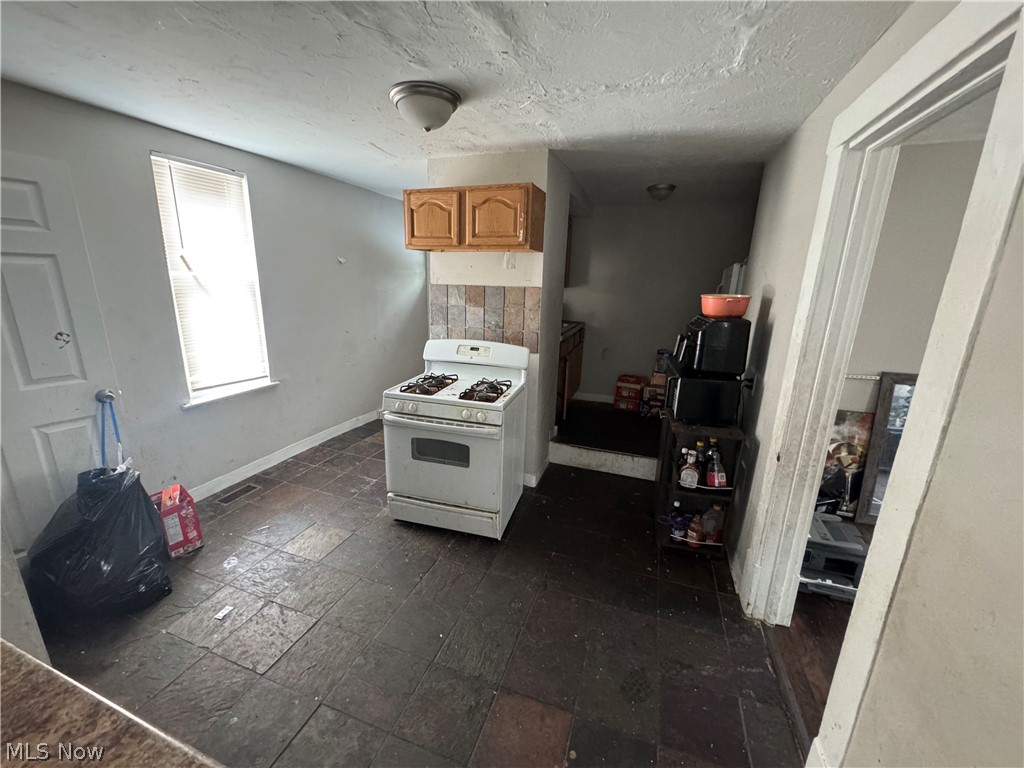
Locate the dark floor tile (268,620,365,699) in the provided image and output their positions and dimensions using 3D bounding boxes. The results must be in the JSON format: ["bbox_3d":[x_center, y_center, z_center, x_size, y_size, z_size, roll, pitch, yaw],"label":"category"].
[{"bbox_3d":[-0.833,1.189,1.798,0.303,0.010,0.303,7,15,18],"label":"dark floor tile"}]

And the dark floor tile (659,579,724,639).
[{"bbox_3d":[0.925,1.156,2.154,0.303,0.010,0.303,7,15,18],"label":"dark floor tile"}]

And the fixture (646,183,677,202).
[{"bbox_3d":[1.263,-1.621,3.519,0.245,0.122,0.245,7,16,18],"label":"fixture"}]

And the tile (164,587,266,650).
[{"bbox_3d":[-1.409,1.120,1.992,0.303,0.010,0.303,7,15,18],"label":"tile"}]

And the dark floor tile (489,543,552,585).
[{"bbox_3d":[0.056,1.044,2.429,0.300,0.013,0.300,6,15,18],"label":"dark floor tile"}]

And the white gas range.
[{"bbox_3d":[-0.353,0.343,2.769,0.760,1.175,0.660,6,15,14],"label":"white gas range"}]

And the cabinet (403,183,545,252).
[{"bbox_3d":[-0.256,-1.103,2.819,0.905,0.385,0.325,7,15,18],"label":"cabinet"}]

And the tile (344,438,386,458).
[{"bbox_3d":[-1.347,0.603,3.825,0.300,0.012,0.300,7,16,18],"label":"tile"}]

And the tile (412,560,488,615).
[{"bbox_3d":[-0.329,1.069,2.237,0.300,0.012,0.300,7,16,18],"label":"tile"}]

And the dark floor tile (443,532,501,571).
[{"bbox_3d":[-0.232,1.016,2.547,0.303,0.010,0.303,7,15,18],"label":"dark floor tile"}]

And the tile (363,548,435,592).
[{"bbox_3d":[-0.624,1.049,2.366,0.302,0.010,0.302,7,16,18],"label":"tile"}]

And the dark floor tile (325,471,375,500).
[{"bbox_3d":[-1.266,0.781,3.175,0.300,0.012,0.300,7,16,18],"label":"dark floor tile"}]

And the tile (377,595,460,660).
[{"bbox_3d":[-0.431,1.140,1.960,0.300,0.012,0.300,7,16,18],"label":"tile"}]

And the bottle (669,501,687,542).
[{"bbox_3d":[1.037,0.851,2.583,0.090,0.265,0.085,8,16,24],"label":"bottle"}]

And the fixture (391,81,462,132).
[{"bbox_3d":[-0.411,-1.288,1.986,0.336,0.150,0.336,2,14,0],"label":"fixture"}]

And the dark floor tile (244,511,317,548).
[{"bbox_3d":[-1.494,0.942,2.658,0.302,0.010,0.302,7,16,18],"label":"dark floor tile"}]

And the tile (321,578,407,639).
[{"bbox_3d":[-0.724,1.114,2.068,0.300,0.013,0.300,6,15,18],"label":"tile"}]

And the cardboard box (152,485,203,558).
[{"bbox_3d":[-1.925,0.786,2.378,0.170,0.350,0.155,13,18,34],"label":"cardboard box"}]

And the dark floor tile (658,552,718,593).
[{"bbox_3d":[1.033,1.085,2.442,0.302,0.010,0.302,7,16,18],"label":"dark floor tile"}]

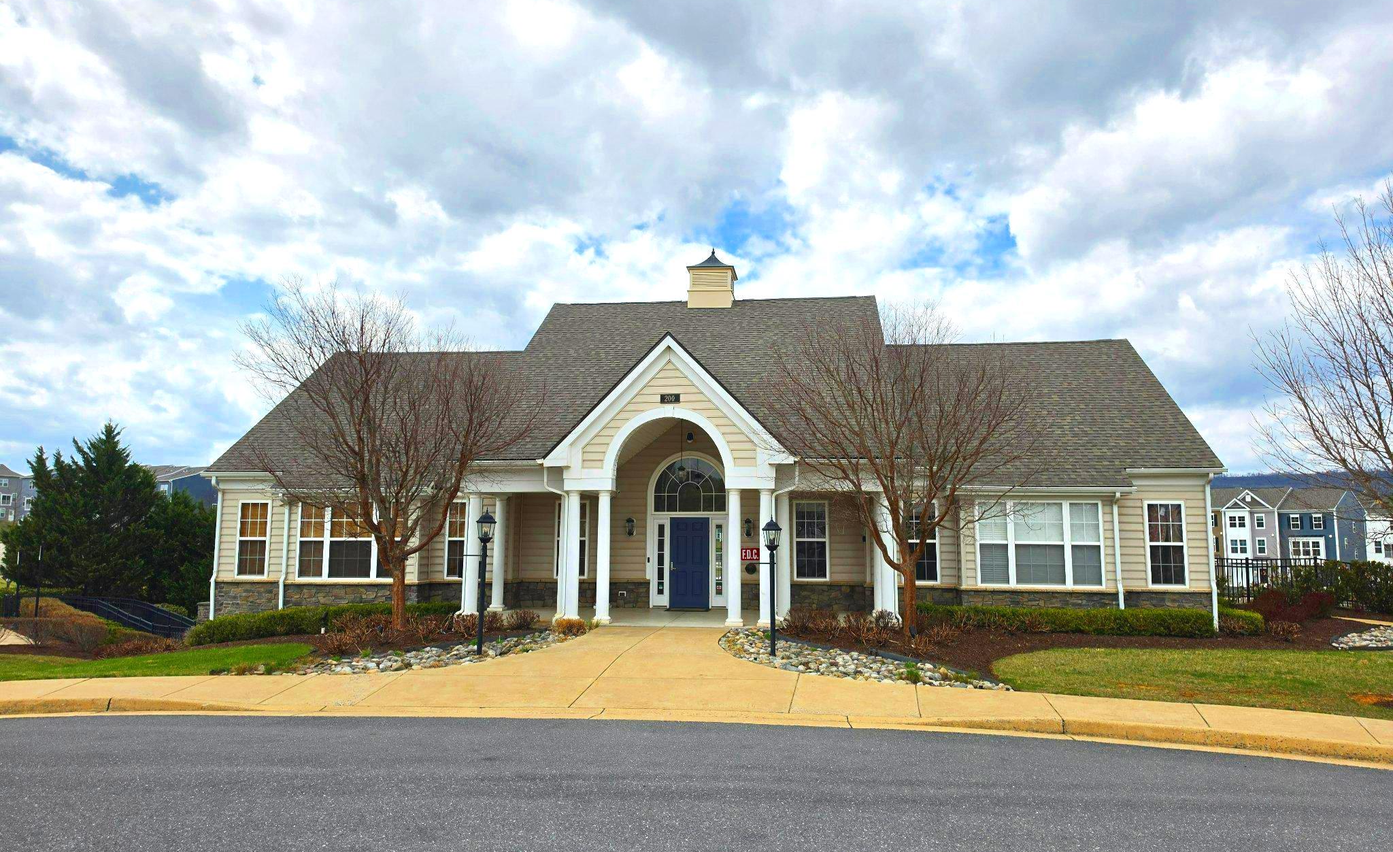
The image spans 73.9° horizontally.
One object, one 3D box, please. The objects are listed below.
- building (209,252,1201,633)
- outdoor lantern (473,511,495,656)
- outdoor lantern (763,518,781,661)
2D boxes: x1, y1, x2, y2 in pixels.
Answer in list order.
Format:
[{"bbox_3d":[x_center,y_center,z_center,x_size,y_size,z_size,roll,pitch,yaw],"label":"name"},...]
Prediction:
[{"bbox_3d":[0.329,-0.300,25.423,21.800,10.070,14.847,-1,-6,7],"label":"building"},{"bbox_3d":[-3.268,2.393,14.219,0.290,2.219,0.290,-1,-6,7],"label":"outdoor lantern"},{"bbox_3d":[1.127,2.366,13.689,0.290,2.034,0.290,-1,-6,7],"label":"outdoor lantern"}]

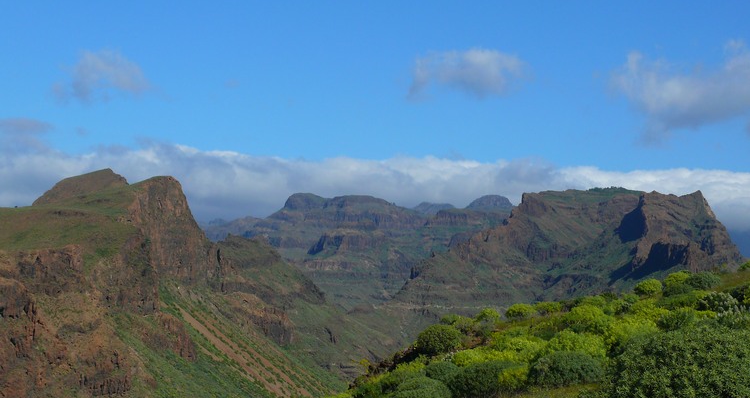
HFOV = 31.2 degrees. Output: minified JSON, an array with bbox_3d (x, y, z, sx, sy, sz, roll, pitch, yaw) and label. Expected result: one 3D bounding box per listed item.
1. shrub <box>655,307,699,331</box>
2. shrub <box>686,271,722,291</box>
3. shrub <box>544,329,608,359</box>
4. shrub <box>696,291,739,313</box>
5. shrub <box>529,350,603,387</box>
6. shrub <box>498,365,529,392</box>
[{"bbox_3d":[8.136,3.257,35.994,1.180,0.750,1.100,0,-1,0],"label":"shrub"},{"bbox_3d":[11.532,2.870,47.000,1.260,0.710,1.130,0,-2,0],"label":"shrub"},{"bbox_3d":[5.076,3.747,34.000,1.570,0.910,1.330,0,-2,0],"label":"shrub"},{"bbox_3d":[10.202,3.098,40.000,1.250,0.720,1.130,0,-2,0],"label":"shrub"},{"bbox_3d":[4.327,3.850,30.500,1.680,0.790,1.260,0,-2,0],"label":"shrub"},{"bbox_3d":[3.891,5.083,37.994,0.906,0.800,0.880,0,-1,0],"label":"shrub"}]

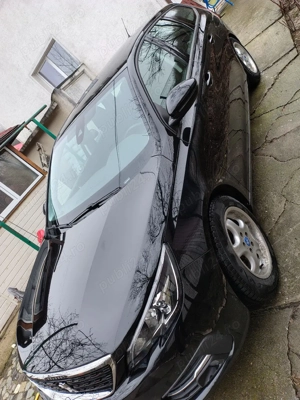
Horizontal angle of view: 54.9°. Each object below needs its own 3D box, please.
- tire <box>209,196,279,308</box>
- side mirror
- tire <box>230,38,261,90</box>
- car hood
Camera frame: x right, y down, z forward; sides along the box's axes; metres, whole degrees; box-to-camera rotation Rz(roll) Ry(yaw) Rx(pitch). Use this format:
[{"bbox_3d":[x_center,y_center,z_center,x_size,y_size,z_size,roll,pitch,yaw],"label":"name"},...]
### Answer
[{"bbox_3d":[0.514,0.280,1.733,0.210,0.632,0.632,-35,28,37],"label":"tire"},{"bbox_3d":[0.186,-0.614,1.760,0.230,0.150,0.170,-32,30,41],"label":"side mirror"},{"bbox_3d":[1.064,-1.627,3.454,0.210,0.632,0.632,-32,30,41],"label":"tire"},{"bbox_3d":[-0.437,0.453,1.873,1.480,0.300,1.100,-32,30,41],"label":"car hood"}]

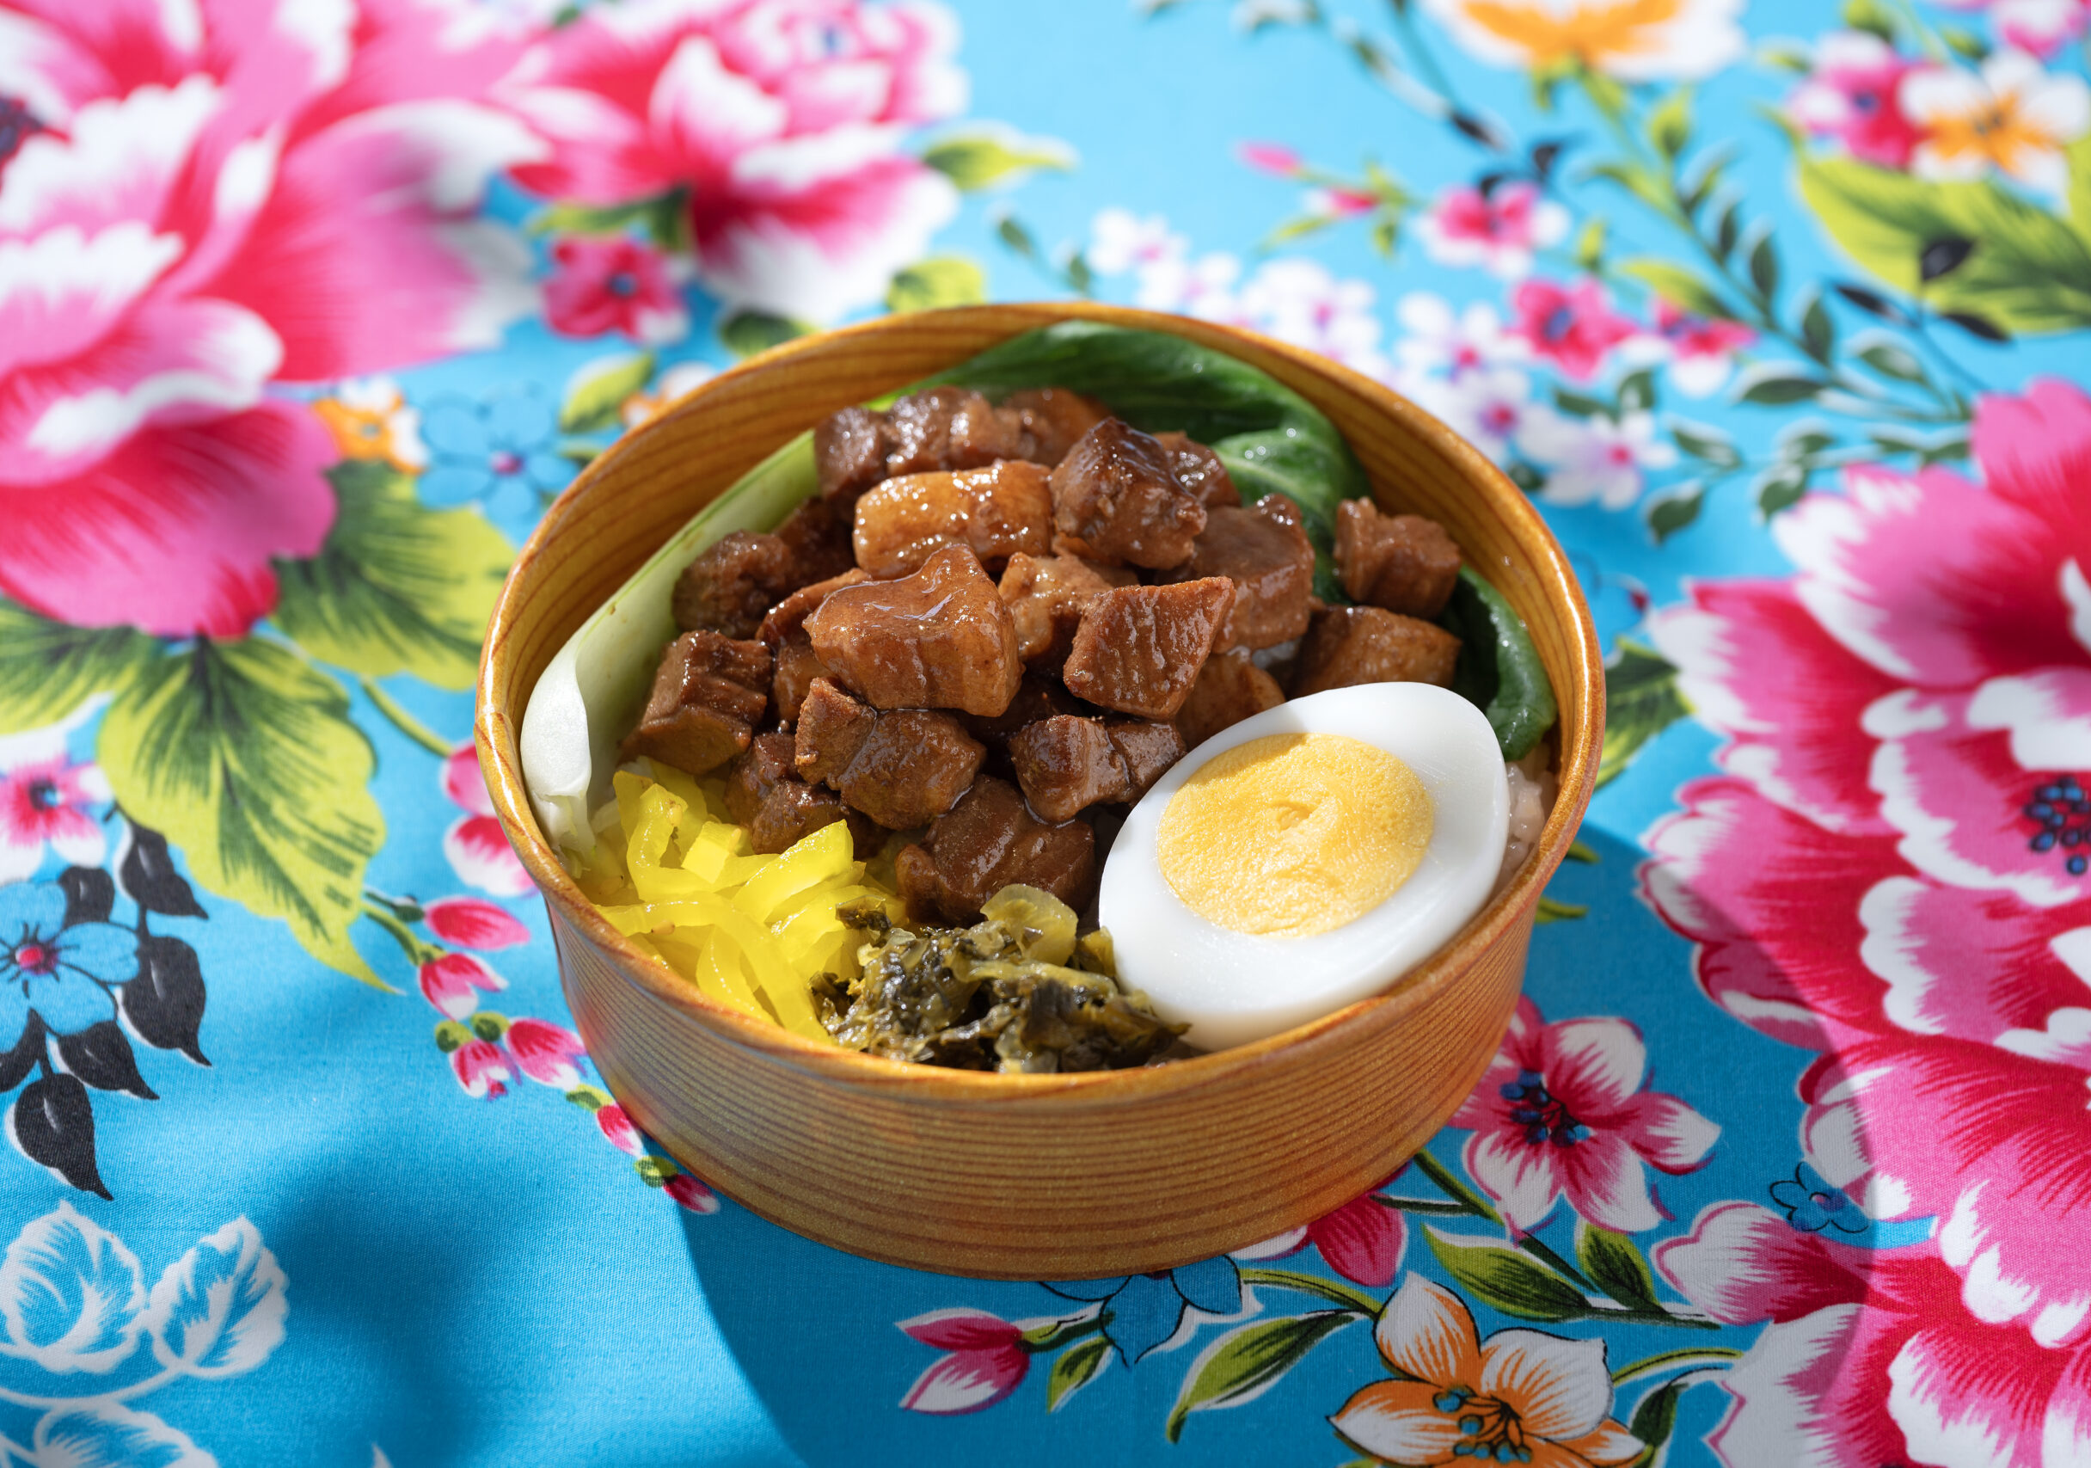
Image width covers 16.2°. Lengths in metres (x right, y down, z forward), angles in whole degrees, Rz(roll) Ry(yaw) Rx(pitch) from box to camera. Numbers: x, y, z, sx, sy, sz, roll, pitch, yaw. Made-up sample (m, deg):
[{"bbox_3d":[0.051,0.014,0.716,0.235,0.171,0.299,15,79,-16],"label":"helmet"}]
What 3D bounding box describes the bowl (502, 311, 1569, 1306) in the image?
[{"bbox_3d":[-0.001,0.007,0.914,0.138,0.039,0.138,0,45,0],"label":"bowl"}]

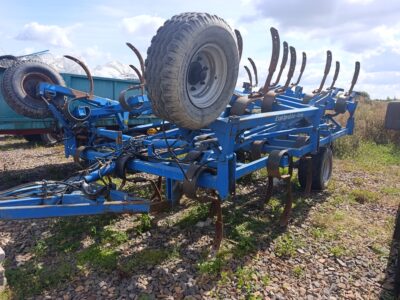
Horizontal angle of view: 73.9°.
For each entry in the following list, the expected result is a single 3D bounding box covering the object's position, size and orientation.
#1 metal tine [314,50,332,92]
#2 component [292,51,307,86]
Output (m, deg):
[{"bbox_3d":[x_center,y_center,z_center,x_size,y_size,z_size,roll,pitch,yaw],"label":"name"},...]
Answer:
[{"bbox_3d":[1.785,-1.114,3.800,0.070,0.569,0.251,22,21,34],"label":"metal tine"},{"bbox_3d":[2.001,-1.590,5.250,0.080,0.660,0.300,22,22,34],"label":"component"}]

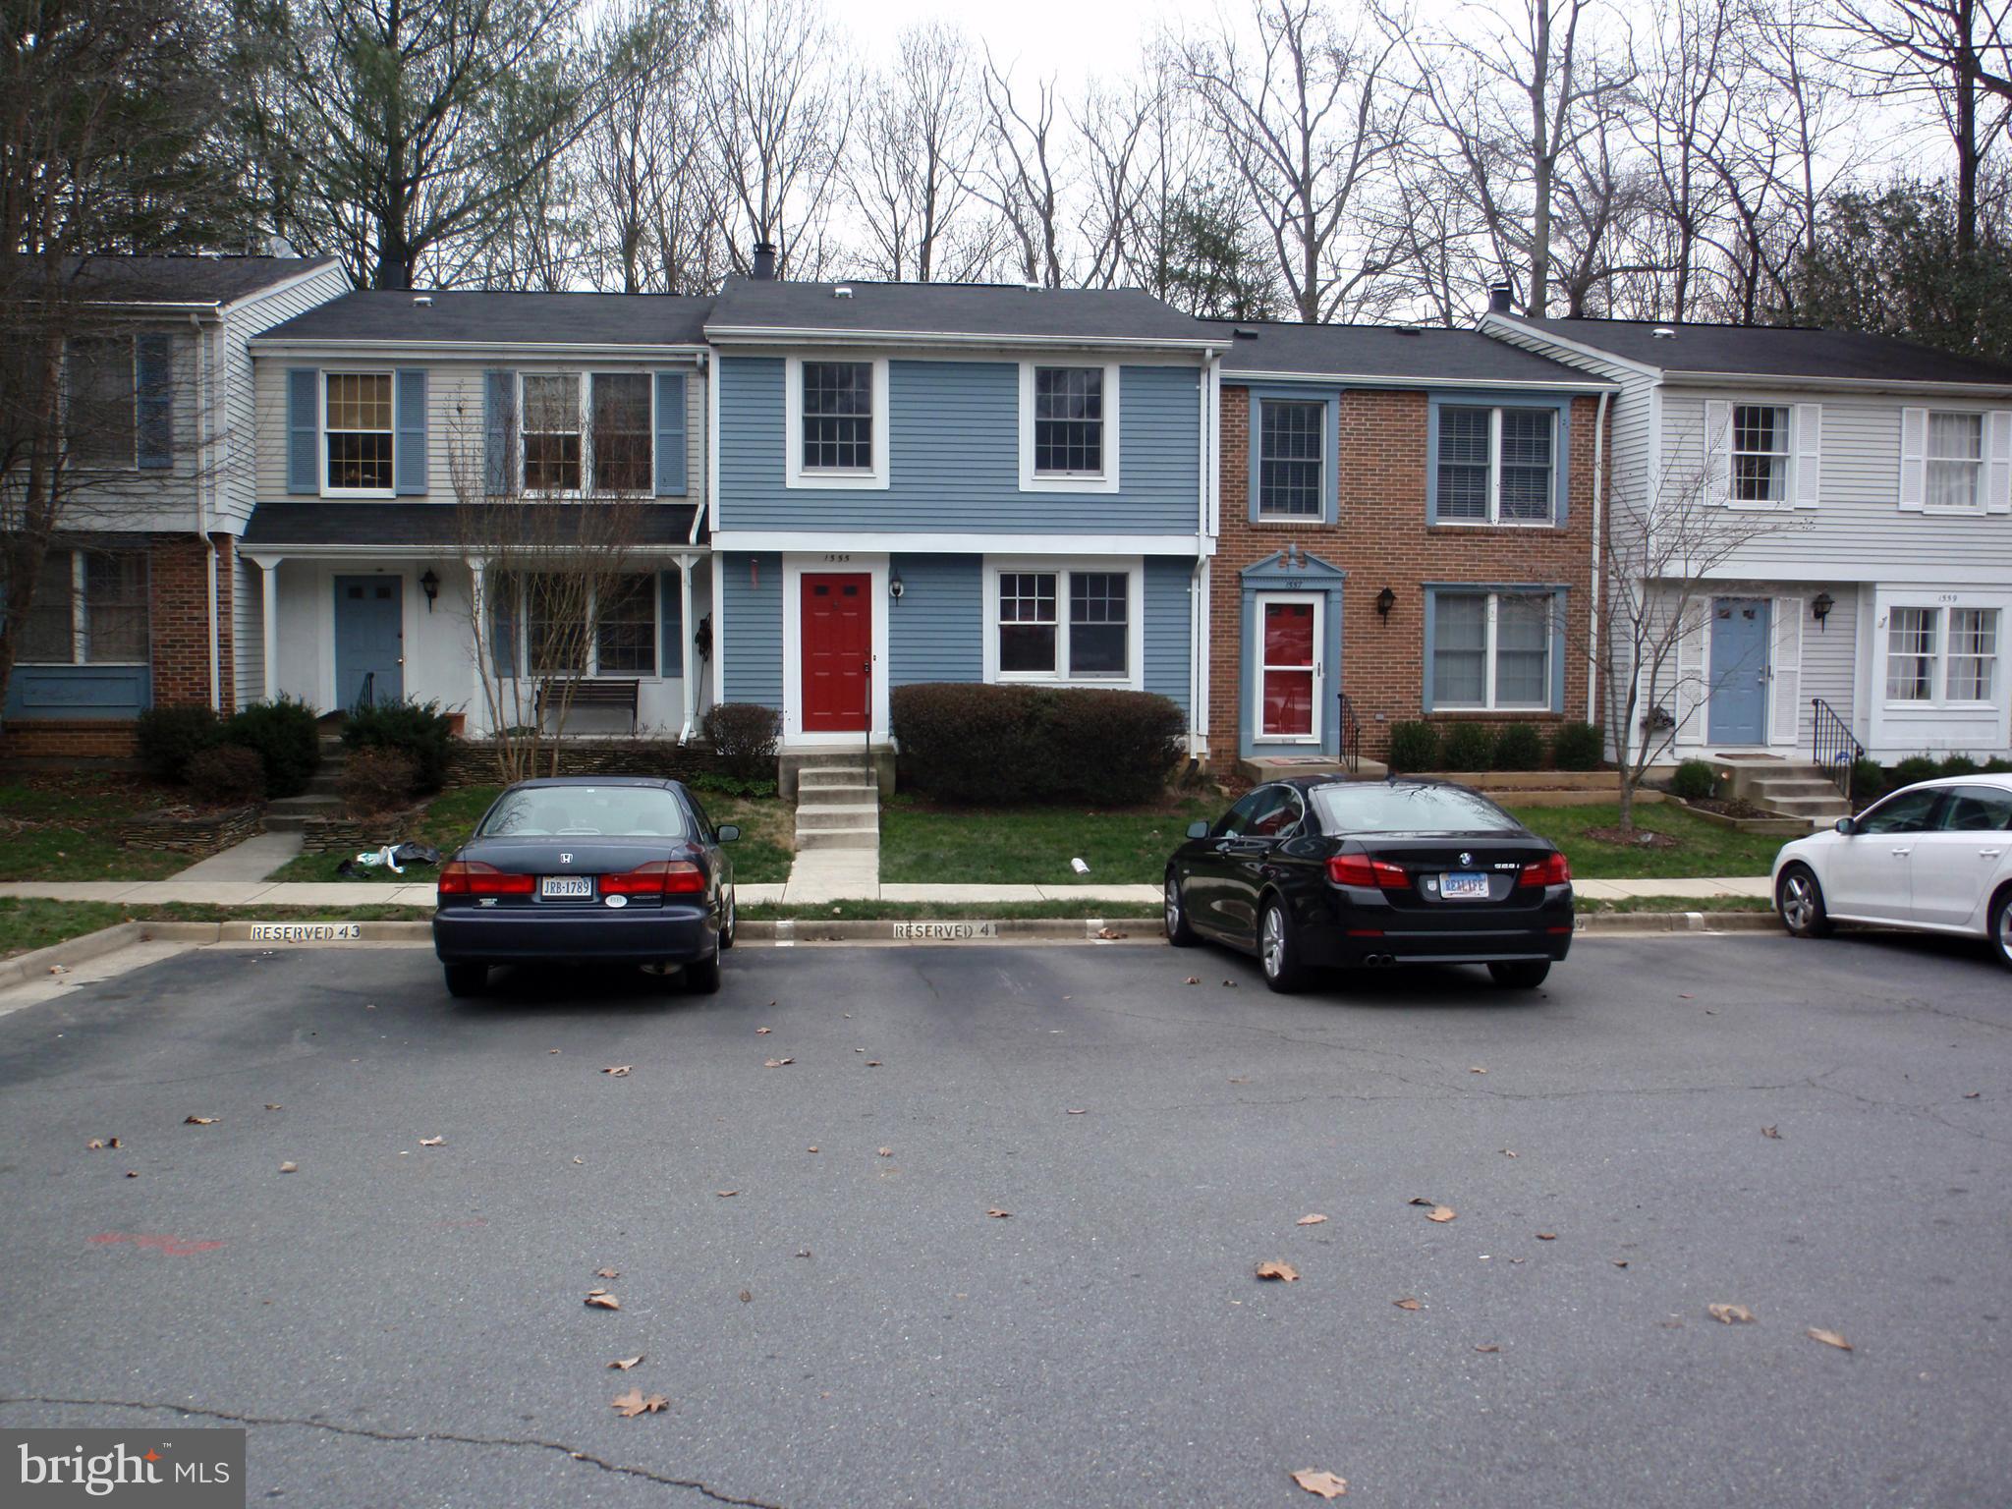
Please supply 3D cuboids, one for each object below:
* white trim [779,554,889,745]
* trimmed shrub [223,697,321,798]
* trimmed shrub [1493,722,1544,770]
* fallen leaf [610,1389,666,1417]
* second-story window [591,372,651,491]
[{"bbox_3d":[-2.163,-1.330,20.550,1.340,2.380,0.140,0,4,-5],"label":"white trim"},{"bbox_3d":[-8.705,-0.065,19.300,1.170,1.200,1.150,0,4,-6],"label":"trimmed shrub"},{"bbox_3d":[6.922,-0.106,21.950,0.640,0.640,0.630,0,4,-5],"label":"trimmed shrub"},{"bbox_3d":[-0.871,1.536,3.860,0.135,0.022,0.125,0,-1,-6],"label":"fallen leaf"},{"bbox_3d":[-4.971,-4.178,21.050,0.760,1.530,0.090,0,4,-6],"label":"second-story window"}]

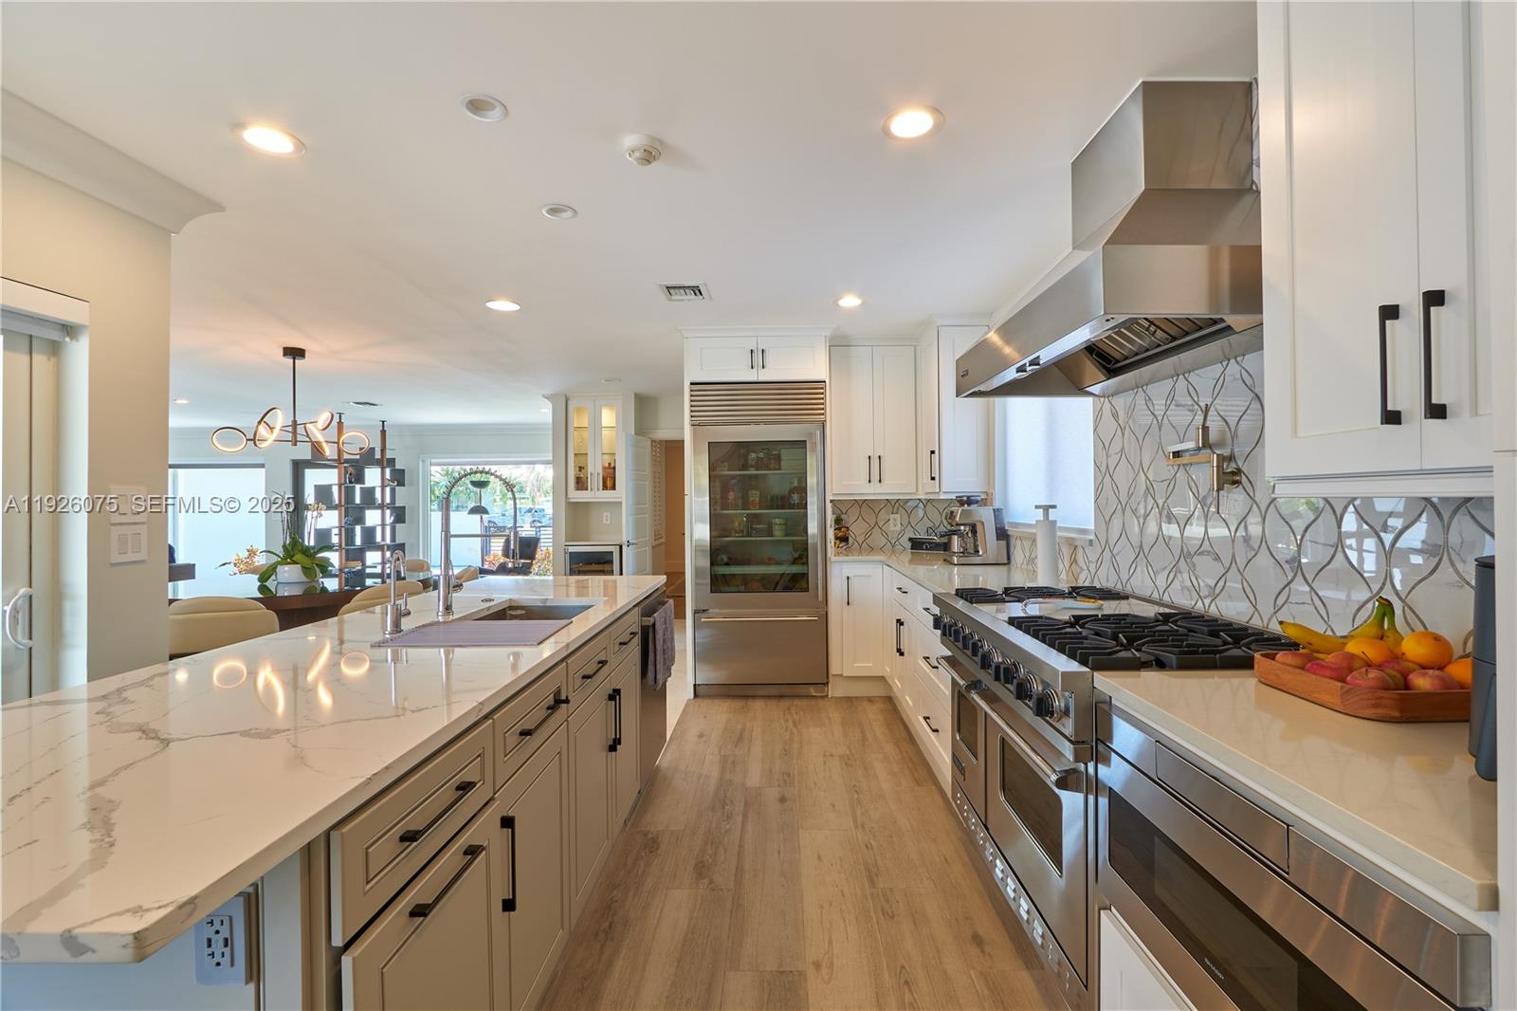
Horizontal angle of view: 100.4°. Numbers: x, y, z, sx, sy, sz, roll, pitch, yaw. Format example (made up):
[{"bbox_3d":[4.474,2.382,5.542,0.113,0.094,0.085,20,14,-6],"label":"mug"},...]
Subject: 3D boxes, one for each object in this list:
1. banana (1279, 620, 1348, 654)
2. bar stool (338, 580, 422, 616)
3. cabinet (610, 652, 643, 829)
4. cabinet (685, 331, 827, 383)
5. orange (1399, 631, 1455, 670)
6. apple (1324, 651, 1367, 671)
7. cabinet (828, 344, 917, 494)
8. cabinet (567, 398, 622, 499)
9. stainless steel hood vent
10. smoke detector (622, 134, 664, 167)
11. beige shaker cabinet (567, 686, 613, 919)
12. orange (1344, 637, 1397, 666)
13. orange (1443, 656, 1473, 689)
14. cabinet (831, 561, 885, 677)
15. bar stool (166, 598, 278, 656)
[{"bbox_3d":[1.227,0.292,1.390,0.170,0.075,0.050,0,0,20],"label":"banana"},{"bbox_3d":[-2.500,0.908,4.297,0.550,0.820,0.550,0,0,34],"label":"bar stool"},{"bbox_3d":[-0.805,0.931,2.545,0.560,0.610,0.490,-1,0,2],"label":"cabinet"},{"bbox_3d":[-0.010,-1.007,4.535,0.950,0.350,0.580,-1,0,2],"label":"cabinet"},{"bbox_3d":[1.345,0.290,1.270,0.077,0.072,0.077,-1,0,2],"label":"orange"},{"bbox_3d":[1.169,0.319,1.251,0.073,0.067,0.073,-1,0,2],"label":"apple"},{"bbox_3d":[0.837,-0.620,4.715,0.605,1.060,0.330,-1,0,2],"label":"cabinet"},{"bbox_3d":[-1.762,-0.616,7.024,0.590,1.090,0.330,-1,0,2],"label":"cabinet"},{"bbox_3d":[1.118,-0.832,2.057,0.605,0.757,1.220,-1,0,2],"label":"stainless steel hood vent"},{"bbox_3d":[-0.385,-1.165,2.093,0.134,0.055,0.134,-1,0,2],"label":"smoke detector"},{"bbox_3d":[-0.799,0.910,2.035,0.540,0.605,0.452,-1,0,2],"label":"beige shaker cabinet"},{"bbox_3d":[1.260,0.308,1.298,0.077,0.075,0.077,-1,0,2],"label":"orange"},{"bbox_3d":[1.389,0.336,1.235,0.076,0.072,0.076,-1,0,2],"label":"orange"},{"bbox_3d":[0.672,0.756,4.516,0.355,0.780,0.580,-1,0,2],"label":"cabinet"},{"bbox_3d":[-3.092,0.917,3.687,0.570,0.820,0.560,-1,0,-25],"label":"bar stool"}]

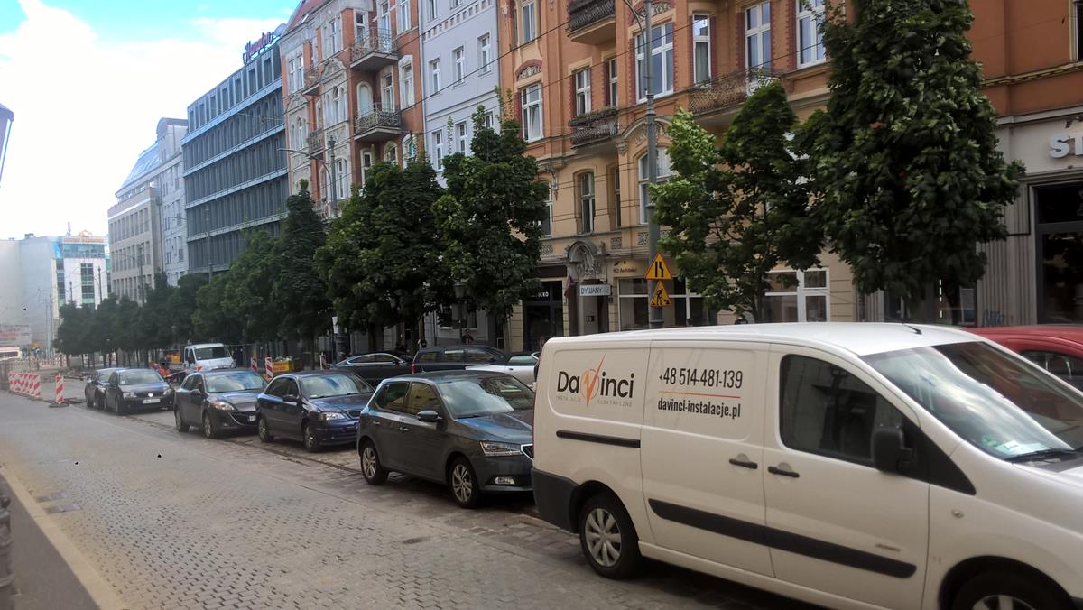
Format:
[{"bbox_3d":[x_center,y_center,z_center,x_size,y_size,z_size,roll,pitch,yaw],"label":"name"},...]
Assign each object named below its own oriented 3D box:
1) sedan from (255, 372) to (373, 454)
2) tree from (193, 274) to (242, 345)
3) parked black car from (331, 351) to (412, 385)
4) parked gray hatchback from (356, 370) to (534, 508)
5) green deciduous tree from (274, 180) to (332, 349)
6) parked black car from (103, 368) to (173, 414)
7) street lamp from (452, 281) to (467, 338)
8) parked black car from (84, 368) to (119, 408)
[{"bbox_3d":[-4.382,2.053,18.114,1.710,1.430,4.150,-3,0,-35],"label":"sedan"},{"bbox_3d":[-19.888,1.244,54.738,3.700,6.204,3.700,-3,1,-35],"label":"tree"},{"bbox_3d":[-5.400,2.450,33.500,4.750,1.410,1.850,-1,1,22],"label":"parked black car"},{"bbox_3d":[-0.881,1.565,11.371,1.733,1.467,4.000,-3,0,-35],"label":"parked gray hatchback"},{"bbox_3d":[-11.300,-1.150,42.700,3.200,9.100,3.200,-3,1,-36],"label":"green deciduous tree"},{"bbox_3d":[-14.300,2.990,31.500,1.780,1.490,4.220,-3,1,-35],"label":"parked black car"},{"bbox_3d":[-2.797,0.905,30.500,0.500,3.480,0.500,-3,1,-35],"label":"street lamp"},{"bbox_3d":[-16.800,3.270,35.200,1.770,1.490,4.300,-3,1,-35],"label":"parked black car"}]

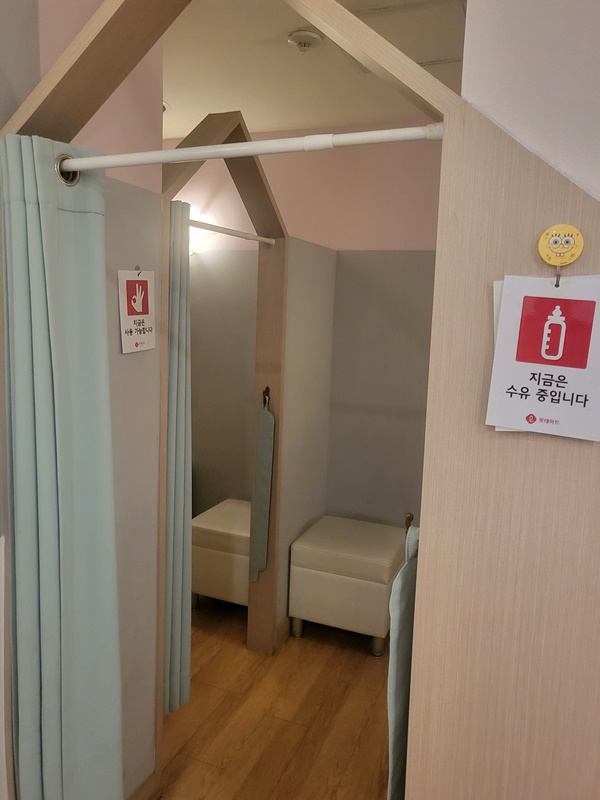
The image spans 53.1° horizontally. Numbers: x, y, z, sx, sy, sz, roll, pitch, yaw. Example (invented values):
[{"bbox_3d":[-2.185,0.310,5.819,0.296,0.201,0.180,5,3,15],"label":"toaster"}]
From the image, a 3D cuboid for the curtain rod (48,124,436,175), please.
[{"bbox_3d":[-0.148,-0.446,1.075,0.800,0.025,0.025,5,8,21],"label":"curtain rod"}]

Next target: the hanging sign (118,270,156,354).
[{"bbox_3d":[-0.413,-0.226,1.542,0.009,0.207,0.145,5,11,21],"label":"hanging sign"}]

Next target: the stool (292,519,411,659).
[{"bbox_3d":[0.252,0.873,2.871,0.459,0.439,0.474,5,8,21],"label":"stool"}]

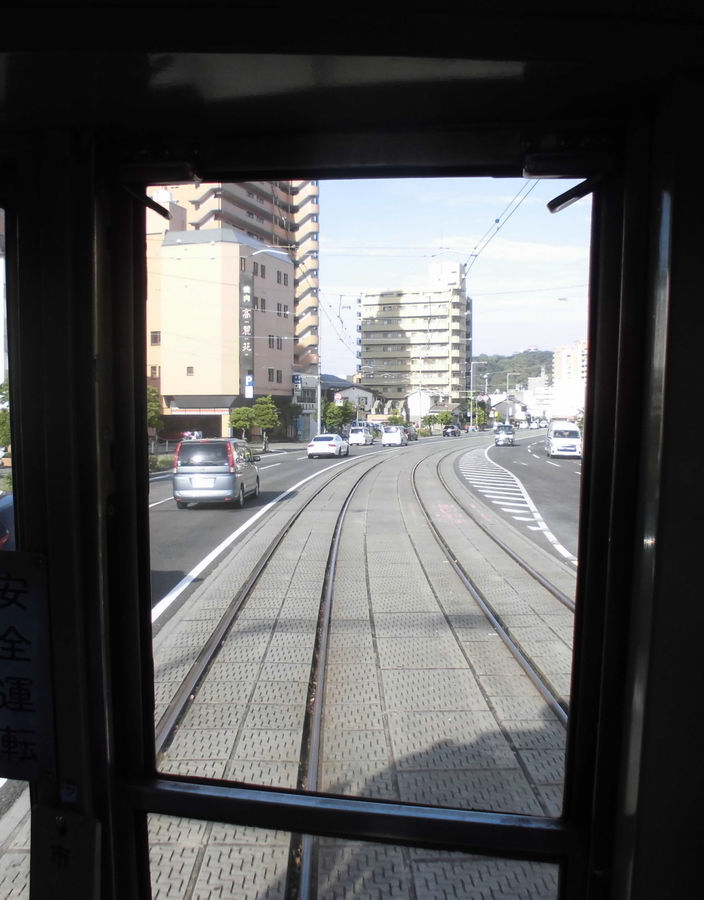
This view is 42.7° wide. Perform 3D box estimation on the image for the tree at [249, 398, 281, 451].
[{"bbox_3d":[-5.994,-1.865,62.929,2.000,3.950,2.000,1,2,10],"label":"tree"}]

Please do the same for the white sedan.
[{"bbox_3d":[-1.378,-0.217,54.675,1.840,1.410,4.680,0,2,8],"label":"white sedan"}]

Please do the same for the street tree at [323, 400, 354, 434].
[{"bbox_3d":[-1.144,-2.583,79.928,2.900,4.000,2.900,1,2,12],"label":"street tree"}]

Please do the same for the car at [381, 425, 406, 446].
[{"bbox_3d":[3.753,-1.207,77.269,1.700,1.740,4.300,1,2,14],"label":"car"}]

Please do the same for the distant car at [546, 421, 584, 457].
[{"bbox_3d":[12.753,-0.668,54.560,1.870,2.200,4.950,0,2,8],"label":"distant car"}]

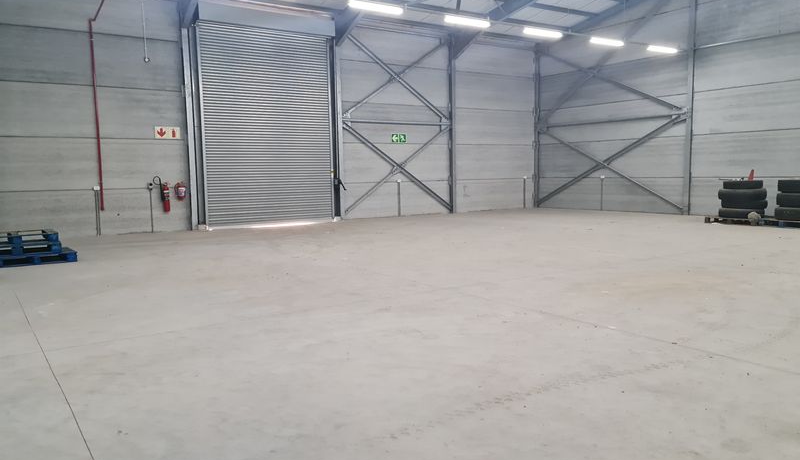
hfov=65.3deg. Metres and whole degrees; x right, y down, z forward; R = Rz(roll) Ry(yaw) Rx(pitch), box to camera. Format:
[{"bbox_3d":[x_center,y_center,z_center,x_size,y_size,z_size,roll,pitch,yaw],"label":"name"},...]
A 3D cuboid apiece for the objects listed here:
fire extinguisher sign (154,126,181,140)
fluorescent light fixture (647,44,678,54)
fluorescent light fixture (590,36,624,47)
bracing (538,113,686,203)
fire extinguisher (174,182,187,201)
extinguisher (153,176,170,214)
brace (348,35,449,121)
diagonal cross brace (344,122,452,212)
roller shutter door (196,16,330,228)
[{"bbox_3d":[-5.771,-2.408,15.530,0.612,0.284,0.020,-5,6,-34],"label":"fire extinguisher sign"},{"bbox_3d":[7.148,-4.896,16.952,1.270,0.120,0.160,-5,6,-34],"label":"fluorescent light fixture"},{"bbox_3d":[5.208,-4.702,15.630,1.270,0.120,0.160,-5,6,-34],"label":"fluorescent light fixture"},{"bbox_3d":[6.637,-2.073,20.372,0.150,2.811,5.685,-5,6,-34],"label":"bracing"},{"bbox_3d":[-5.524,-0.961,15.716,0.277,0.445,0.200,-5,6,-34],"label":"fire extinguisher"},{"bbox_3d":[-5.897,-0.869,15.466,0.405,0.885,0.200,-5,6,-34],"label":"extinguisher"},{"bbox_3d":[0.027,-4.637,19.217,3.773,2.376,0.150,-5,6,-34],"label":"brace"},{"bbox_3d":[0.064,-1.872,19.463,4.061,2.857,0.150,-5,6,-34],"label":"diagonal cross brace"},{"bbox_3d":[-3.499,-2.731,16.938,3.720,5.195,0.150,-5,6,-34],"label":"roller shutter door"}]

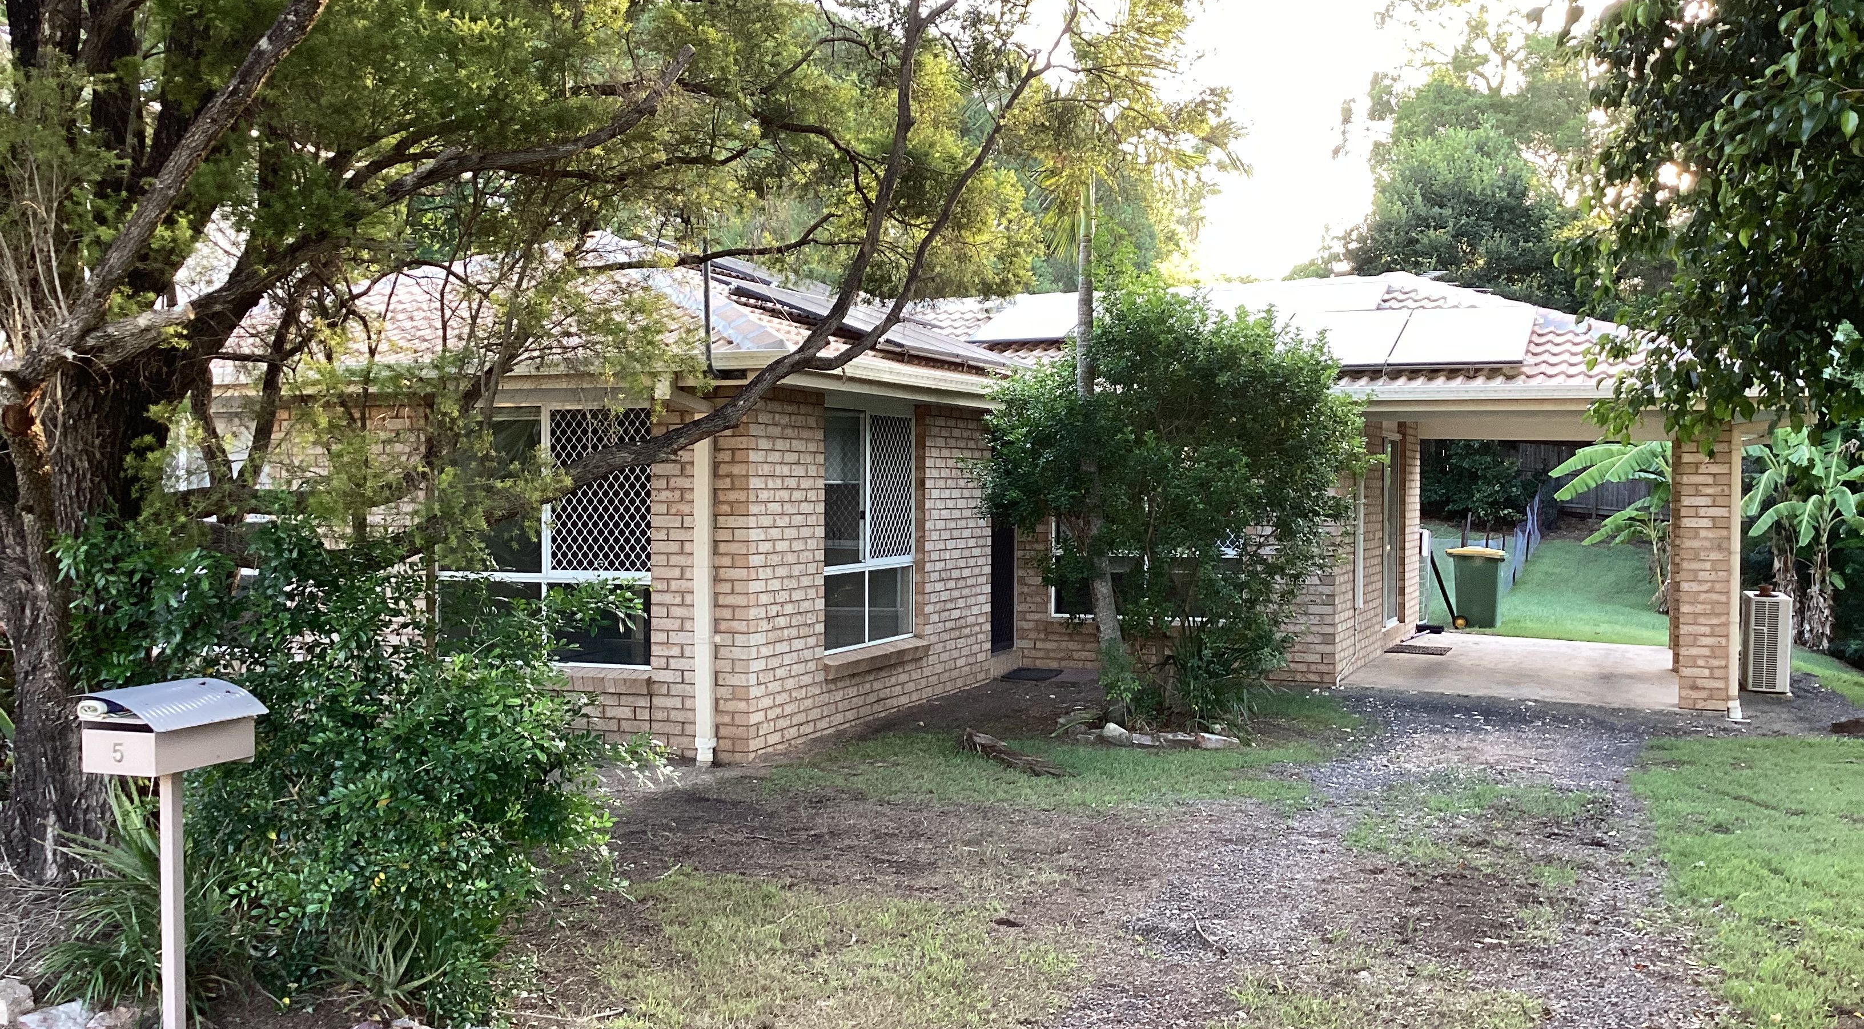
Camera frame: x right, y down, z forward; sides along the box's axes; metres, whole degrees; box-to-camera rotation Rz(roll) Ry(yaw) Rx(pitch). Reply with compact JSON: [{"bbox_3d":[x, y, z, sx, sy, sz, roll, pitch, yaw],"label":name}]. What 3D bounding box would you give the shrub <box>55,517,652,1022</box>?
[{"bbox_3d":[-2.167,0.817,6.250,2.100,1.600,1.850,0,1,-19],"label":"shrub"}]

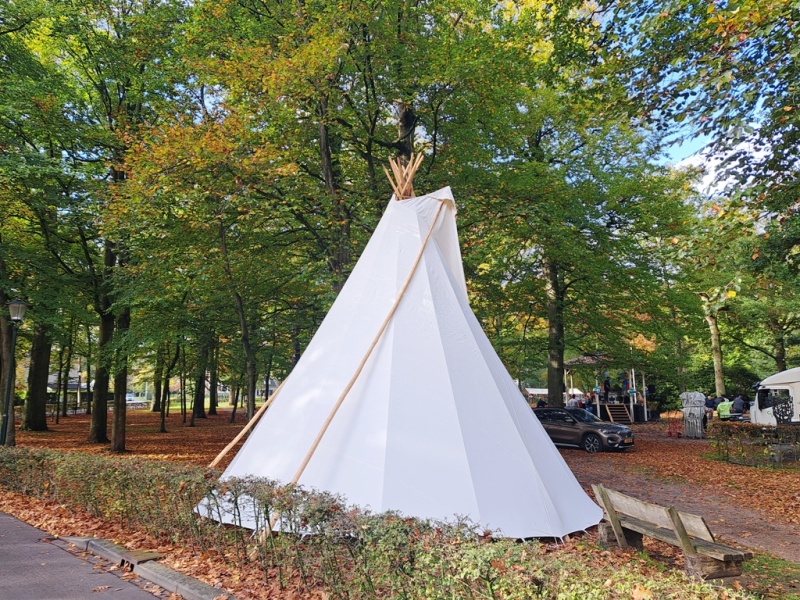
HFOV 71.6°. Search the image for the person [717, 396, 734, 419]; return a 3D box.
[{"bbox_3d":[14.434,5.050,24.526,0.550,1.500,0.550,-6,-11,35],"label":"person"}]

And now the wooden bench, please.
[{"bbox_3d":[3.387,2.994,7.286,0.640,0.790,2.250,3,-9,-18],"label":"wooden bench"}]

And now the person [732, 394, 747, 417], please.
[{"bbox_3d":[15.471,5.065,25.131,0.500,1.500,0.500,-8,-12,44],"label":"person"}]

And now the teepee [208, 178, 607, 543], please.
[{"bbox_3d":[-0.032,0.677,9.759,6.400,5.600,5.900,2,-9,-14],"label":"teepee"}]

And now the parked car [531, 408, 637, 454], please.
[{"bbox_3d":[6.736,4.979,21.598,1.830,1.600,4.450,7,-11,-39],"label":"parked car"}]

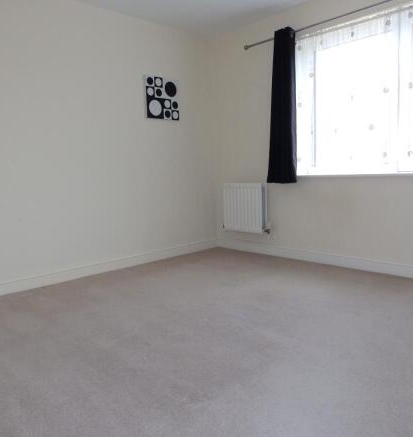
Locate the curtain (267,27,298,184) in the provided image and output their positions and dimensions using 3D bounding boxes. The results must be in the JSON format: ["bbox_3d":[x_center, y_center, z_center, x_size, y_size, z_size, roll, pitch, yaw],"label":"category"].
[{"bbox_3d":[0.701,-1.020,3.450,0.250,1.378,0.130,5,10,44],"label":"curtain"}]

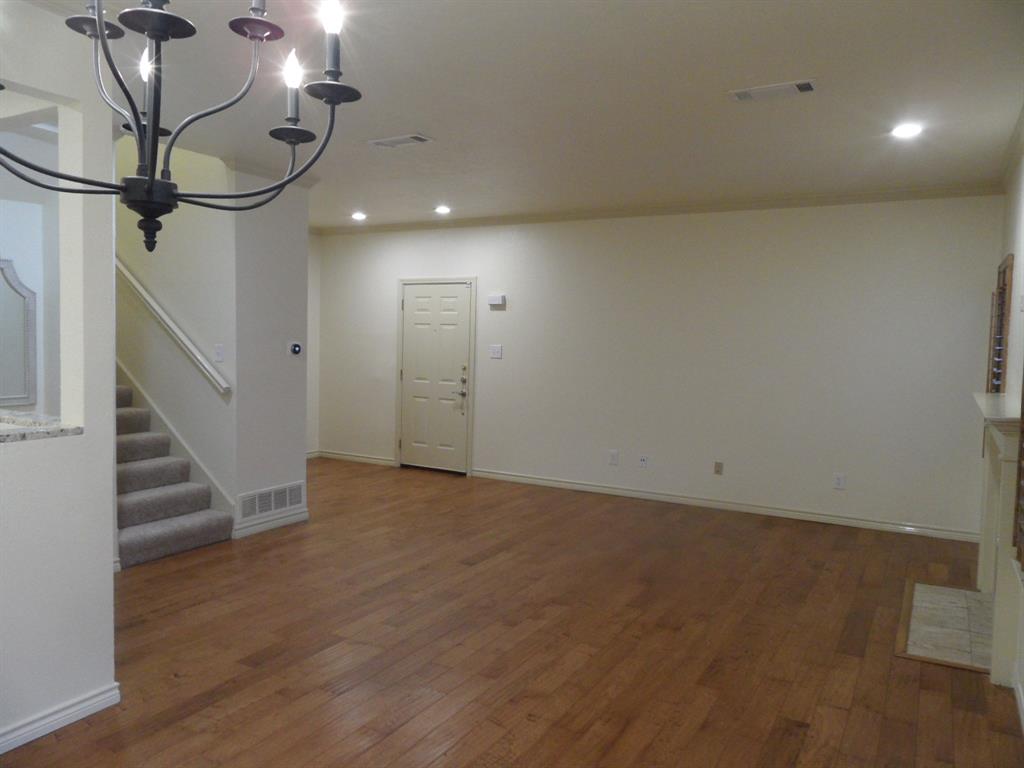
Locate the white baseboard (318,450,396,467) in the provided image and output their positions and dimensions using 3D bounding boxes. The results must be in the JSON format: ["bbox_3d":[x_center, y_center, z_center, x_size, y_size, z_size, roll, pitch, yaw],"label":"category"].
[{"bbox_3d":[-1.846,0.870,8.469,1.163,0.090,0.016,3,4,28],"label":"white baseboard"}]

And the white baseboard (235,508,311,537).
[{"bbox_3d":[-1.810,1.042,5.329,0.020,0.100,0.690,3,4,30],"label":"white baseboard"}]

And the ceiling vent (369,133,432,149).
[{"bbox_3d":[-0.708,-1.557,4.587,0.390,0.020,0.185,3,4,28],"label":"ceiling vent"}]

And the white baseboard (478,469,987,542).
[{"bbox_3d":[1.630,1.076,6.618,4.648,0.090,0.016,3,4,28],"label":"white baseboard"}]

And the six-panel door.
[{"bbox_3d":[-0.843,-0.074,7.904,0.910,2.050,0.045,3,4,28],"label":"six-panel door"}]

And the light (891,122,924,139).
[{"bbox_3d":[2.272,-1.455,4.084,0.180,0.030,0.180,3,4,28],"label":"light"}]

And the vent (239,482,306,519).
[{"bbox_3d":[-1.817,0.889,5.416,0.020,0.195,0.635,4,4,31],"label":"vent"}]

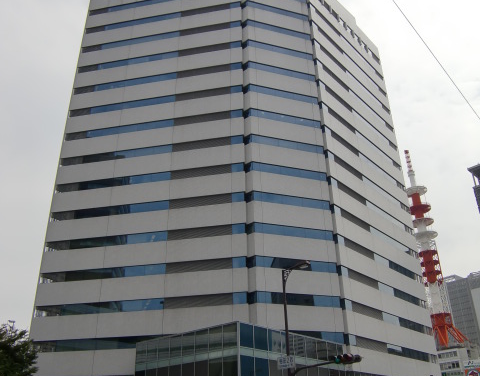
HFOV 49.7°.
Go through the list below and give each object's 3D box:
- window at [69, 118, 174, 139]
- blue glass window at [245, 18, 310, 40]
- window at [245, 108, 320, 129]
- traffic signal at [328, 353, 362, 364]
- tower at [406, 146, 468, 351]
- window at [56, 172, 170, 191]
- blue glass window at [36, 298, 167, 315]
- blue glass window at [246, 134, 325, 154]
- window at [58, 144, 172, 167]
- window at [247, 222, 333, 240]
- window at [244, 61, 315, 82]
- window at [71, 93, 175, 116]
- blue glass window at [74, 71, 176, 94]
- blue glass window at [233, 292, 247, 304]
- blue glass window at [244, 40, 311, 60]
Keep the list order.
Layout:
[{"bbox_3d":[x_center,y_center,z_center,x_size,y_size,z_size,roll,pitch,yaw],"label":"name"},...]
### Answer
[{"bbox_3d":[-15.584,-7.589,67.760,14.904,1.285,0.400,-6,-27,10],"label":"window"},{"bbox_3d":[5.543,-23.128,75.580,10.095,1.294,0.300,8,-29,-17],"label":"blue glass window"},{"bbox_3d":[5.724,-8.764,65.442,9.991,1.271,0.200,8,-28,-18],"label":"window"},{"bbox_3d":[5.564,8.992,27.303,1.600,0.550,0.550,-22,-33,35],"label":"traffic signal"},{"bbox_3d":[85.465,23.856,238.963,17.000,95.702,17.000,-22,-33,35],"label":"tower"},{"bbox_3d":[-15.507,-0.670,63.326,14.712,1.236,0.200,-6,-27,10],"label":"window"},{"bbox_3d":[-15.927,13.524,58.486,15.476,1.340,0.300,-6,-28,9],"label":"blue glass window"},{"bbox_3d":[5.708,-5.386,63.723,10.017,1.263,0.200,8,-28,-18],"label":"blue glass window"},{"bbox_3d":[-16.258,-4.288,67.948,15.525,1.314,0.300,-6,-28,9],"label":"window"},{"bbox_3d":[5.835,4.961,59.121,10.476,1.325,0.400,8,-28,-18],"label":"window"},{"bbox_3d":[5.513,-15.628,69.520,9.983,1.318,0.400,8,-28,-18],"label":"window"},{"bbox_3d":[-15.774,-10.975,69.491,14.845,1.272,0.400,-6,-27,10],"label":"window"},{"bbox_3d":[-15.809,-14.329,71.170,14.901,1.277,0.400,-6,-27,10],"label":"blue glass window"},{"bbox_3d":[0.003,11.461,53.801,1.515,1.241,0.200,-6,-27,10],"label":"blue glass window"},{"bbox_3d":[5.422,-18.714,70.370,9.600,1.209,0.200,8,-28,-18],"label":"blue glass window"}]

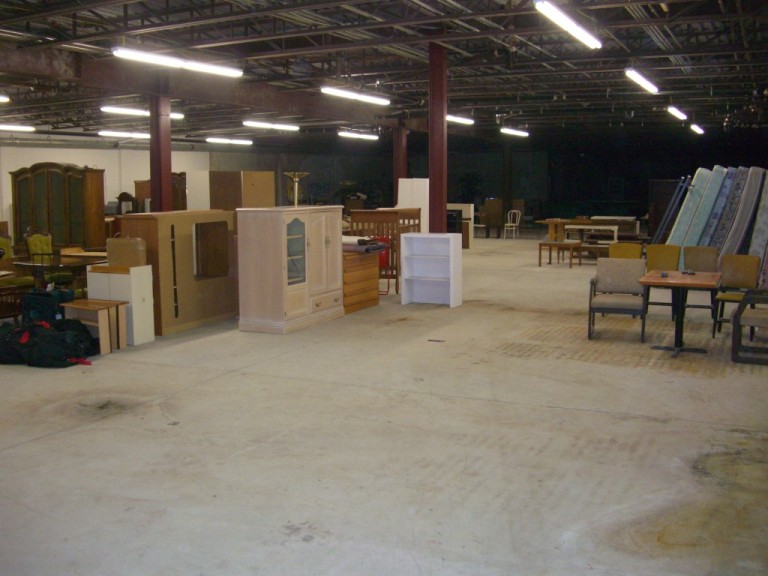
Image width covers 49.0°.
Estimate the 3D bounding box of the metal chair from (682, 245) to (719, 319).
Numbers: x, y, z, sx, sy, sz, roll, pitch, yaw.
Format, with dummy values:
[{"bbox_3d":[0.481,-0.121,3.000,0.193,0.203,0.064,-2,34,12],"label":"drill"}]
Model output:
[{"bbox_3d":[3.967,-0.063,10.567,0.450,0.860,0.540,3,7,24],"label":"metal chair"}]

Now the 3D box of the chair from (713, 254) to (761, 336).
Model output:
[{"bbox_3d":[3.837,0.102,9.177,0.450,0.860,0.530,4,8,30],"label":"chair"}]

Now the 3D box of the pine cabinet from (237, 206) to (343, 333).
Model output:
[{"bbox_3d":[-1.085,-0.260,10.182,0.600,1.400,1.480,3,8,24],"label":"pine cabinet"}]

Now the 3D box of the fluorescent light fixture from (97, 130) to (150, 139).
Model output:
[{"bbox_3d":[-6.749,-4.089,22.477,0.140,0.100,2.420,3,7,25],"label":"fluorescent light fixture"}]

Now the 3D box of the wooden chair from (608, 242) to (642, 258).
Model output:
[{"bbox_3d":[3.093,-0.102,10.864,0.460,0.870,0.540,3,8,27],"label":"wooden chair"}]

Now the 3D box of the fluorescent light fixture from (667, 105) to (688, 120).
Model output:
[{"bbox_3d":[6.026,-3.593,17.314,0.140,0.100,2.440,3,8,26],"label":"fluorescent light fixture"}]

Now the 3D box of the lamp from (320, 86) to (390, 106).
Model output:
[{"bbox_3d":[-0.444,-3.243,14.305,0.140,0.100,2.440,3,8,26],"label":"lamp"}]

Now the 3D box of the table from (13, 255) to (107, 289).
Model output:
[{"bbox_3d":[-3.930,0.045,10.330,1.180,0.750,1.180,3,8,26],"label":"table"}]

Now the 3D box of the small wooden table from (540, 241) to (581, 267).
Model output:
[{"bbox_3d":[3.668,-0.699,17.490,0.680,0.490,0.700,3,8,26],"label":"small wooden table"}]

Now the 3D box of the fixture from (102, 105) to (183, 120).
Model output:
[{"bbox_3d":[-4.631,-3.407,16.364,0.140,0.100,2.420,3,7,25],"label":"fixture"}]

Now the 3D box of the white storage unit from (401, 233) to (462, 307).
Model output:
[{"bbox_3d":[0.675,-0.253,11.865,0.770,0.990,0.370,3,8,24],"label":"white storage unit"}]

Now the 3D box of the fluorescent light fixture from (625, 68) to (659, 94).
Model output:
[{"bbox_3d":[3.579,-2.848,11.641,0.140,0.100,2.420,3,8,26],"label":"fluorescent light fixture"}]

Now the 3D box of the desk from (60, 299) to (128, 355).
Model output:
[{"bbox_3d":[-2.946,0.397,8.569,0.560,0.475,0.420,4,8,27],"label":"desk"}]

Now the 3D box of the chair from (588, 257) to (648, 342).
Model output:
[{"bbox_3d":[2.548,0.124,9.179,0.590,0.820,0.610,2,7,19],"label":"chair"}]

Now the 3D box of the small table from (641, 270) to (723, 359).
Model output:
[{"bbox_3d":[3.011,0.268,8.553,0.700,0.755,1.050,3,8,24],"label":"small table"}]

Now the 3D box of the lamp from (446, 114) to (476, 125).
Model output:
[{"bbox_3d":[1.523,-3.660,18.175,0.140,0.100,2.420,3,8,26],"label":"lamp"}]

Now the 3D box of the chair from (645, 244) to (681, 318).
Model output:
[{"bbox_3d":[3.600,-0.073,10.828,0.460,0.890,0.540,3,7,23],"label":"chair"}]

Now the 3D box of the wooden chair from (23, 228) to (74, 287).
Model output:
[{"bbox_3d":[-4.500,-0.241,11.354,0.600,1.070,0.570,6,9,40],"label":"wooden chair"}]

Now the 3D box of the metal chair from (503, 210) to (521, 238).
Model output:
[{"bbox_3d":[4.169,-2.055,27.249,0.420,0.880,0.500,3,8,28],"label":"metal chair"}]

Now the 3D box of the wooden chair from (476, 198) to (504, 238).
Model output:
[{"bbox_3d":[3.504,-2.226,27.430,0.650,1.200,0.650,5,8,35],"label":"wooden chair"}]

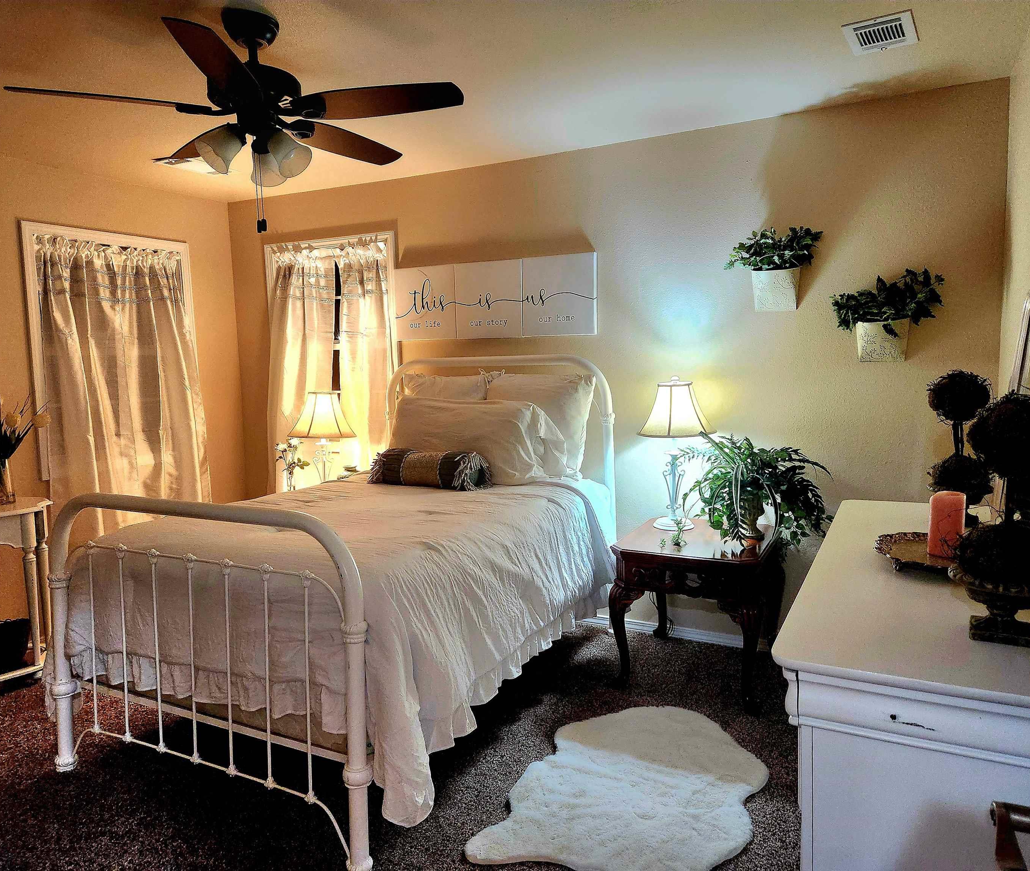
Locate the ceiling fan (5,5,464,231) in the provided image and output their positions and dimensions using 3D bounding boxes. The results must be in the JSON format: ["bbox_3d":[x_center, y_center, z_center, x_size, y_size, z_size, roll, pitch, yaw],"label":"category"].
[{"bbox_3d":[-0.778,-0.938,2.327,1.290,0.628,1.290,2,7,28],"label":"ceiling fan"}]

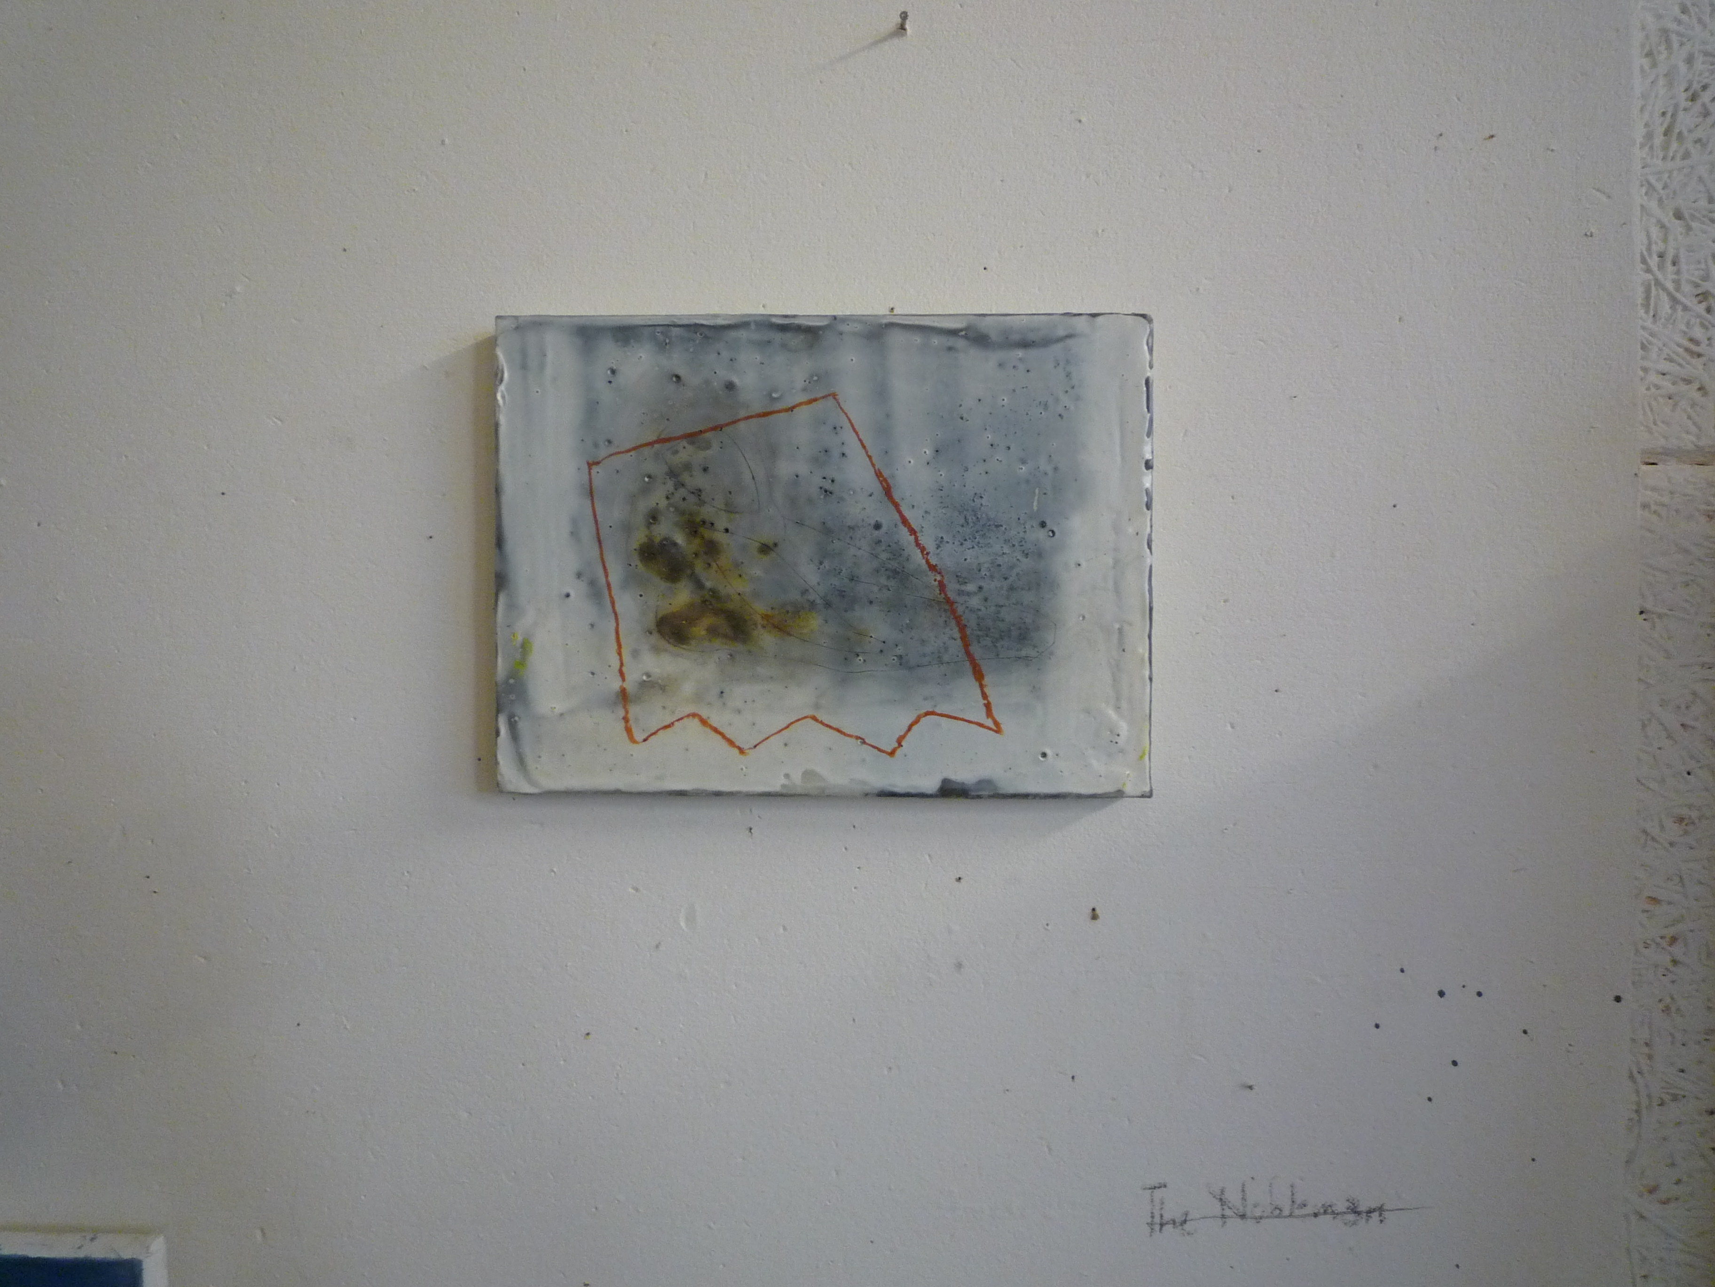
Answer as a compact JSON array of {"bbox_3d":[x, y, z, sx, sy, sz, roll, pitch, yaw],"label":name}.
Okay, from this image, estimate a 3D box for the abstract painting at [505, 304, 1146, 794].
[{"bbox_3d":[-0.011,-0.031,0.453,0.235,0.172,0.019,0,0,1],"label":"abstract painting"}]

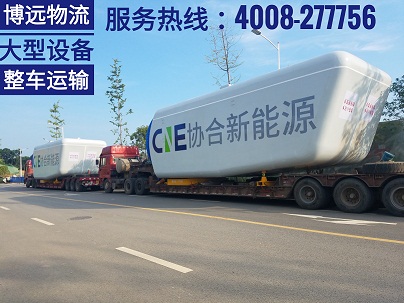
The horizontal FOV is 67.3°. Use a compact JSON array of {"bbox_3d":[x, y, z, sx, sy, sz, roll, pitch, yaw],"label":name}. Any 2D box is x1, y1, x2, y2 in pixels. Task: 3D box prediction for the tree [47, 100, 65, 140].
[{"bbox_3d":[-21.280,-1.493,44.242,2.700,11.998,2.700,-3,-2,0],"label":"tree"}]

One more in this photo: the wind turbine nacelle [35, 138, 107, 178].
[{"bbox_3d":[-14.557,0.995,32.660,4.263,3.557,10.388,0,-3,-43],"label":"wind turbine nacelle"}]

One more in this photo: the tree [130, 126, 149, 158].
[{"bbox_3d":[-6.126,0.161,33.863,3.800,6.386,3.800,-3,-2,0],"label":"tree"}]

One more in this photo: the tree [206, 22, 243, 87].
[{"bbox_3d":[1.583,-3.004,19.600,2.400,10.800,2.400,0,-4,-44],"label":"tree"}]

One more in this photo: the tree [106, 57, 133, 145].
[{"bbox_3d":[-7.934,-2.937,29.434,2.600,12.358,2.600,-3,-2,0],"label":"tree"}]

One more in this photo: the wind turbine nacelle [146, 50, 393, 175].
[{"bbox_3d":[1.984,-0.741,13.451,4.263,3.557,10.388,0,-5,-44],"label":"wind turbine nacelle"}]

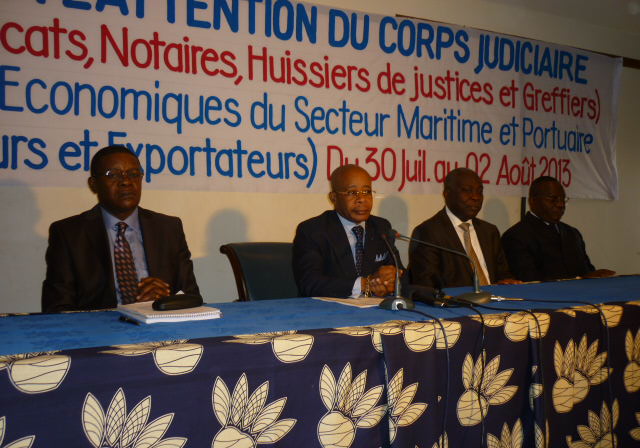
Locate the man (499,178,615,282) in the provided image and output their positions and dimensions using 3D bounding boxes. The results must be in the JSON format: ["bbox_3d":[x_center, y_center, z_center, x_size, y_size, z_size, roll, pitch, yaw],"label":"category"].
[{"bbox_3d":[1.250,0.385,2.980,0.560,1.270,0.800,0,0,-27],"label":"man"}]

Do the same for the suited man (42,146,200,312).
[{"bbox_3d":[-0.630,0.376,2.045,0.580,1.310,0.800,0,0,-25],"label":"suited man"}]

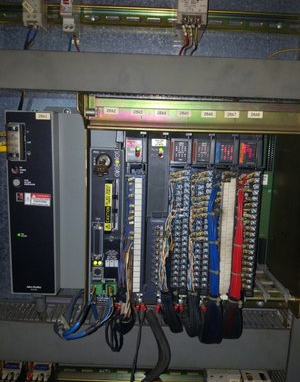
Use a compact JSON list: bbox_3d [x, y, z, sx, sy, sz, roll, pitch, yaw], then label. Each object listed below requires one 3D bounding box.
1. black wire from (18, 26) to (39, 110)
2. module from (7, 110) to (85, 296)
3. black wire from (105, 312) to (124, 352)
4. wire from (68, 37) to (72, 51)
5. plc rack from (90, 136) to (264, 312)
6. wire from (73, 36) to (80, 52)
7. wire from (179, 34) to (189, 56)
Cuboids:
[{"bbox_3d":[-0.205,-0.208,0.545,0.034,0.142,0.030,1,6,0],"label":"black wire"},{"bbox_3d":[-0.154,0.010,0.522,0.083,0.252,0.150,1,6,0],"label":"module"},{"bbox_3d":[-0.053,0.211,0.485,0.031,0.060,0.028,1,6,0],"label":"black wire"},{"bbox_3d":[-0.130,-0.240,0.530,0.006,0.023,0.006,1,6,0],"label":"wire"},{"bbox_3d":[0.035,0.036,0.529,0.245,0.252,0.150,1,6,0],"label":"plc rack"},{"bbox_3d":[-0.120,-0.242,0.530,0.012,0.026,0.008,1,6,0],"label":"wire"},{"bbox_3d":[0.054,-0.235,0.520,0.016,0.035,0.009,1,6,0],"label":"wire"}]

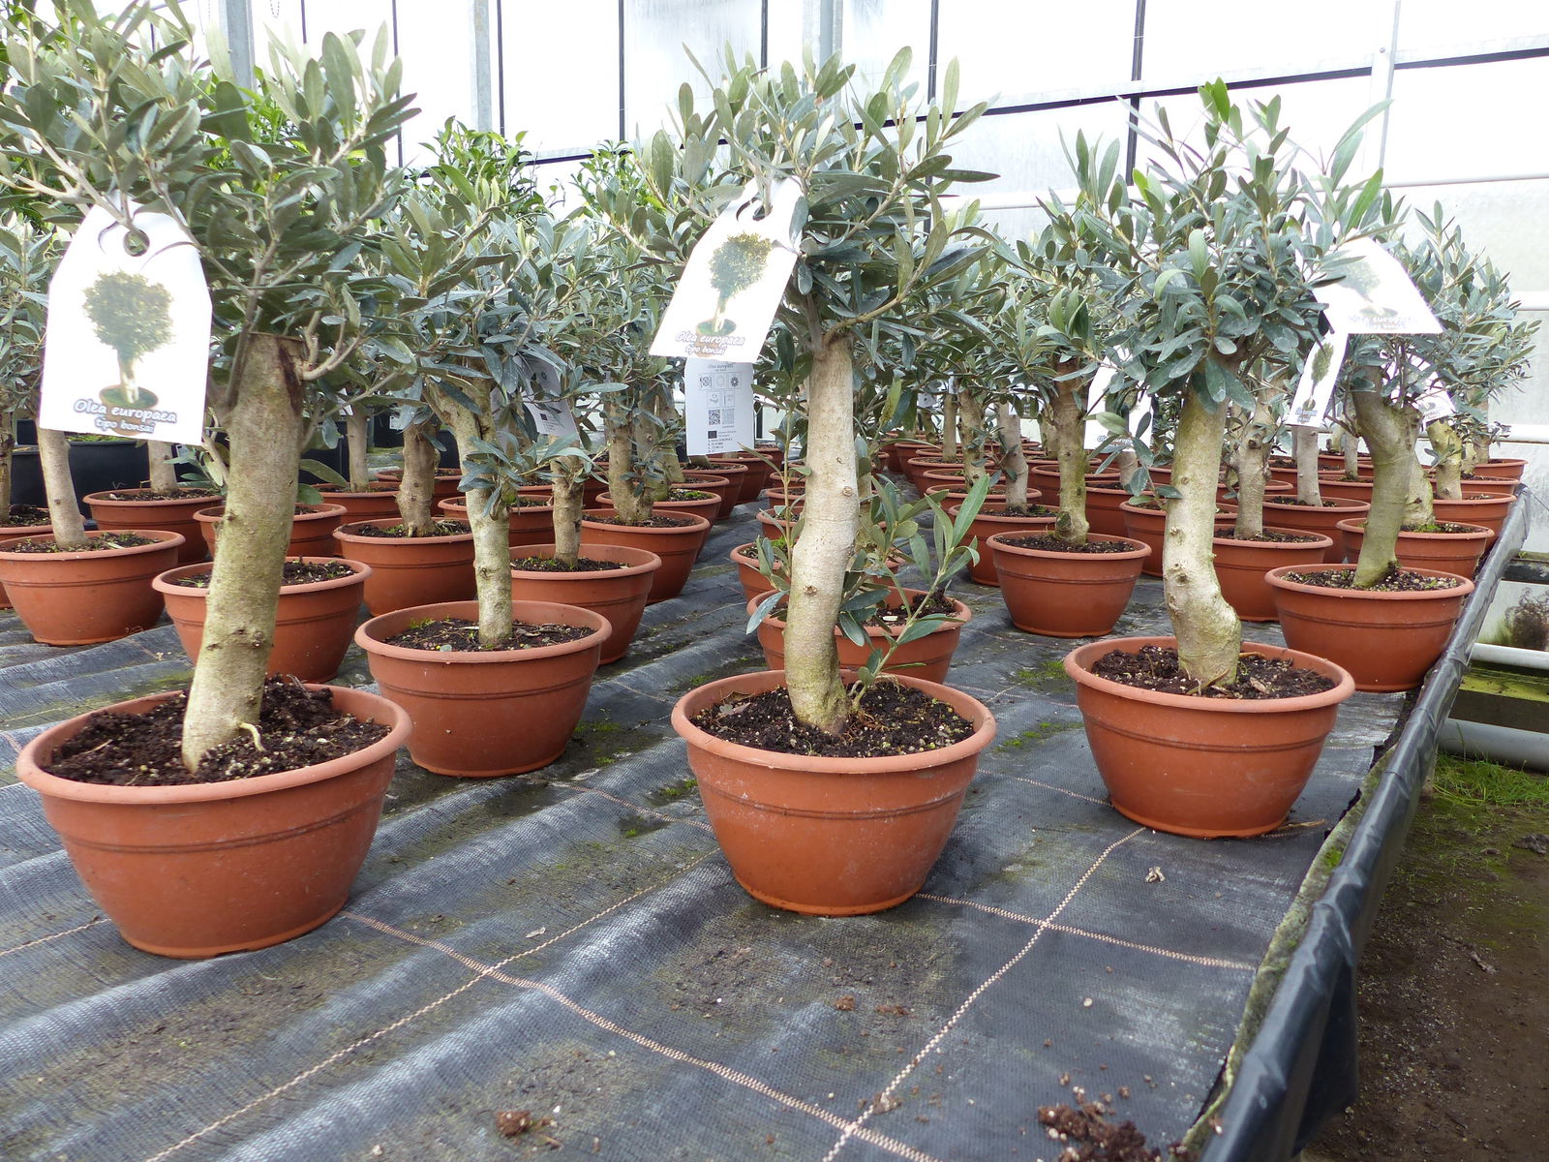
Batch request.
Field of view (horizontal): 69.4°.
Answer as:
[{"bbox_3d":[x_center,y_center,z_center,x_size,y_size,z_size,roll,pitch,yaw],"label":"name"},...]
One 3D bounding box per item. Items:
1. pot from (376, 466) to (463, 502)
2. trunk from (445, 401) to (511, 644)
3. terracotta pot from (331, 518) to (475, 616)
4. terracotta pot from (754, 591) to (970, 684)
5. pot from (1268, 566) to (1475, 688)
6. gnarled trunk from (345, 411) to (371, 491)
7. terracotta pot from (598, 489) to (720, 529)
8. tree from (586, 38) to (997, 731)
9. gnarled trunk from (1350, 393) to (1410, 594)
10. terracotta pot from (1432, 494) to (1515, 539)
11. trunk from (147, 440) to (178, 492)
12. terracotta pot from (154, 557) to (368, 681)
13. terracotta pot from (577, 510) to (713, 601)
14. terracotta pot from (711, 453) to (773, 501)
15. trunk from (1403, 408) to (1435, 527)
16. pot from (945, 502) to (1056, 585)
[{"bbox_3d":[-0.851,-0.199,2.776,0.255,0.134,0.255,1,11,0],"label":"pot"},{"bbox_3d":[-0.301,-0.057,1.137,0.067,0.247,0.054,-2,11,-15],"label":"trunk"},{"bbox_3d":[-0.612,-0.023,1.907,0.256,0.136,0.256,1,10,0],"label":"terracotta pot"},{"bbox_3d":[0.096,0.098,1.290,0.255,0.134,0.255,1,11,0],"label":"terracotta pot"},{"bbox_3d":[0.864,0.067,1.645,0.272,0.148,0.272,1,10,0],"label":"pot"},{"bbox_3d":[-0.902,-0.287,2.418,0.054,0.181,0.046,-3,11,-20],"label":"gnarled trunk"},{"bbox_3d":[-0.236,-0.104,2.301,0.256,0.136,0.256,1,10,0],"label":"terracotta pot"},{"bbox_3d":[0.015,-0.131,0.847,0.298,0.510,0.281,1,11,0],"label":"tree"},{"bbox_3d":[0.761,-0.117,1.406,0.063,0.251,0.056,7,12,28],"label":"gnarled trunk"},{"bbox_3d":[1.742,-0.146,2.875,0.272,0.148,0.272,1,10,0],"label":"terracotta pot"},{"bbox_3d":[-1.214,-0.260,2.215,0.063,0.166,0.061,-5,12,-28],"label":"trunk"},{"bbox_3d":[-0.667,0.055,1.477,0.255,0.134,0.255,1,11,0],"label":"terracotta pot"},{"bbox_3d":[-0.256,-0.045,2.095,0.272,0.148,0.272,1,10,0],"label":"terracotta pot"},{"bbox_3d":[-0.123,-0.290,3.177,0.238,0.125,0.238,1,11,0],"label":"terracotta pot"},{"bbox_3d":[1.178,-0.209,2.056,0.066,0.217,0.064,7,12,29],"label":"trunk"},{"bbox_3d":[0.471,-0.071,2.220,0.256,0.136,0.256,1,10,0],"label":"pot"}]

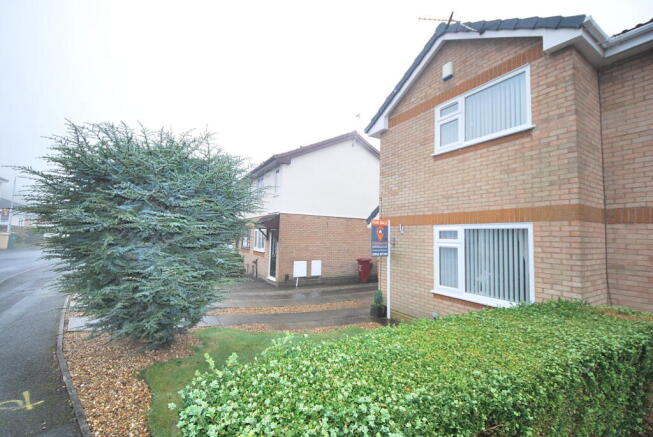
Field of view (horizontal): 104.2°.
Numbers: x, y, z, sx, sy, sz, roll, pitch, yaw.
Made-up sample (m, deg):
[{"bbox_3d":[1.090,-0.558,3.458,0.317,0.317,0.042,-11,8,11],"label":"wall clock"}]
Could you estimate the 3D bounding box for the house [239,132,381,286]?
[{"bbox_3d":[-0.743,-0.423,14.846,7.400,6.950,7.700,4,-4,-32],"label":"house"}]

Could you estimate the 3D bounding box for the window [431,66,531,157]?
[{"bbox_3d":[2.853,-1.954,4.849,0.120,1.080,1.770,4,-4,-32],"label":"window"}]

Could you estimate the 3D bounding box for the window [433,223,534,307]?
[{"bbox_3d":[2.769,0.837,4.701,0.120,1.450,1.780,4,-4,-32],"label":"window"}]

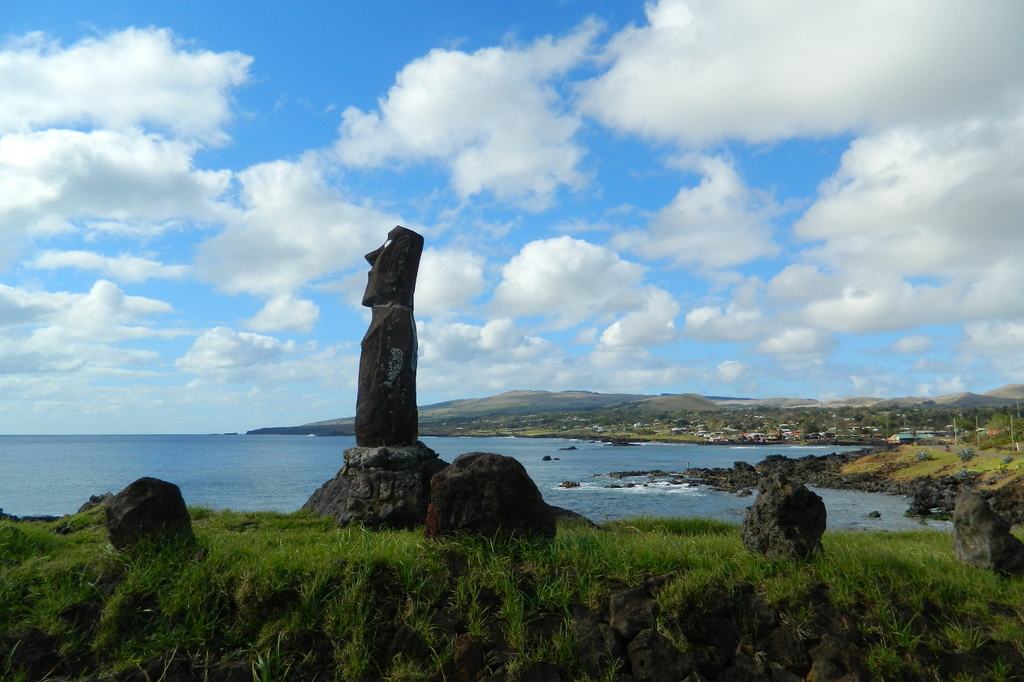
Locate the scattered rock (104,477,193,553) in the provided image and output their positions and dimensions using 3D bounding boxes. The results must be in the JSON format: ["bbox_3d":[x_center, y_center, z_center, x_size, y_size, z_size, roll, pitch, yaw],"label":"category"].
[{"bbox_3d":[-3.403,1.610,6.943,0.750,0.647,0.620,4,-8,-26],"label":"scattered rock"}]

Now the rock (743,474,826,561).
[{"bbox_3d":[2.363,1.514,6.439,0.680,0.711,0.600,-3,-8,20],"label":"rock"}]

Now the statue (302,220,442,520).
[{"bbox_3d":[-1.686,0.362,9.079,1.450,3.660,1.250,3,-8,-22],"label":"statue"}]

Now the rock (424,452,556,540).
[{"bbox_3d":[-0.222,1.585,7.649,1.270,0.874,0.900,0,-7,0],"label":"rock"}]

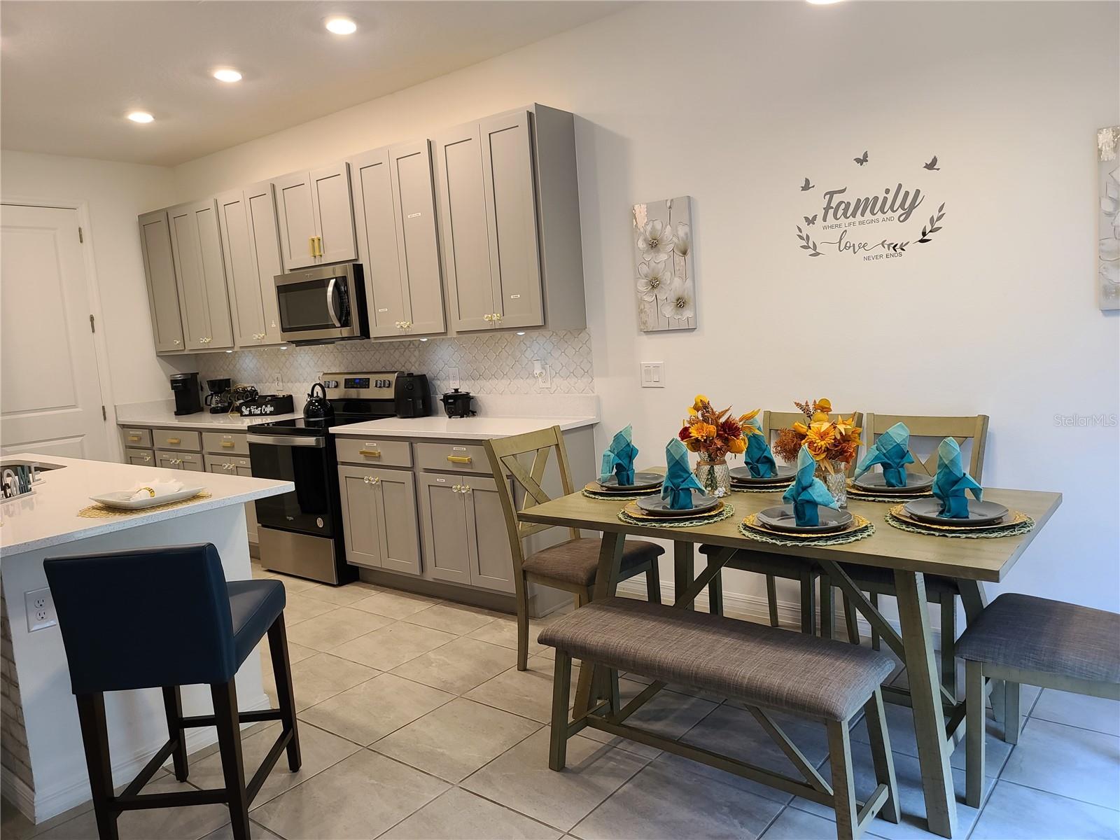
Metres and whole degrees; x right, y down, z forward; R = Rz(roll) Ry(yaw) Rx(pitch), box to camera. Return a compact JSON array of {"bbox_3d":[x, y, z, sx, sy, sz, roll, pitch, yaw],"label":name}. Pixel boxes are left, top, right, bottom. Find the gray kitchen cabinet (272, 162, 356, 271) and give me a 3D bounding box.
[{"bbox_3d":[-1.374,-1.235,5.021,0.755,0.590,0.335,1,8,38],"label":"gray kitchen cabinet"}]

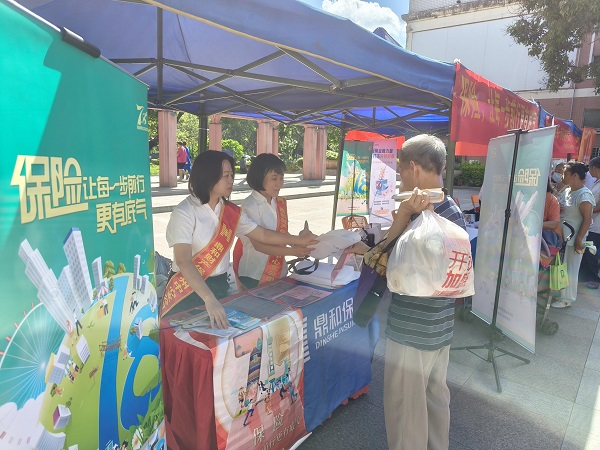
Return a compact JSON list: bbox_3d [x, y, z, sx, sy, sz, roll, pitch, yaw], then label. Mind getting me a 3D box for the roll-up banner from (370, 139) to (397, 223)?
[{"bbox_3d":[1.815,-0.924,9.150,0.720,1.880,0.100,7,11,30],"label":"roll-up banner"}]

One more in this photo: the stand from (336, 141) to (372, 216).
[{"bbox_3d":[1.171,-0.962,8.700,0.750,1.540,0.050,-1,10,-15],"label":"stand"}]

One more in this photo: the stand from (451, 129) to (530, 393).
[{"bbox_3d":[1.524,0.218,3.073,0.540,1.780,0.640,0,10,-10],"label":"stand"}]

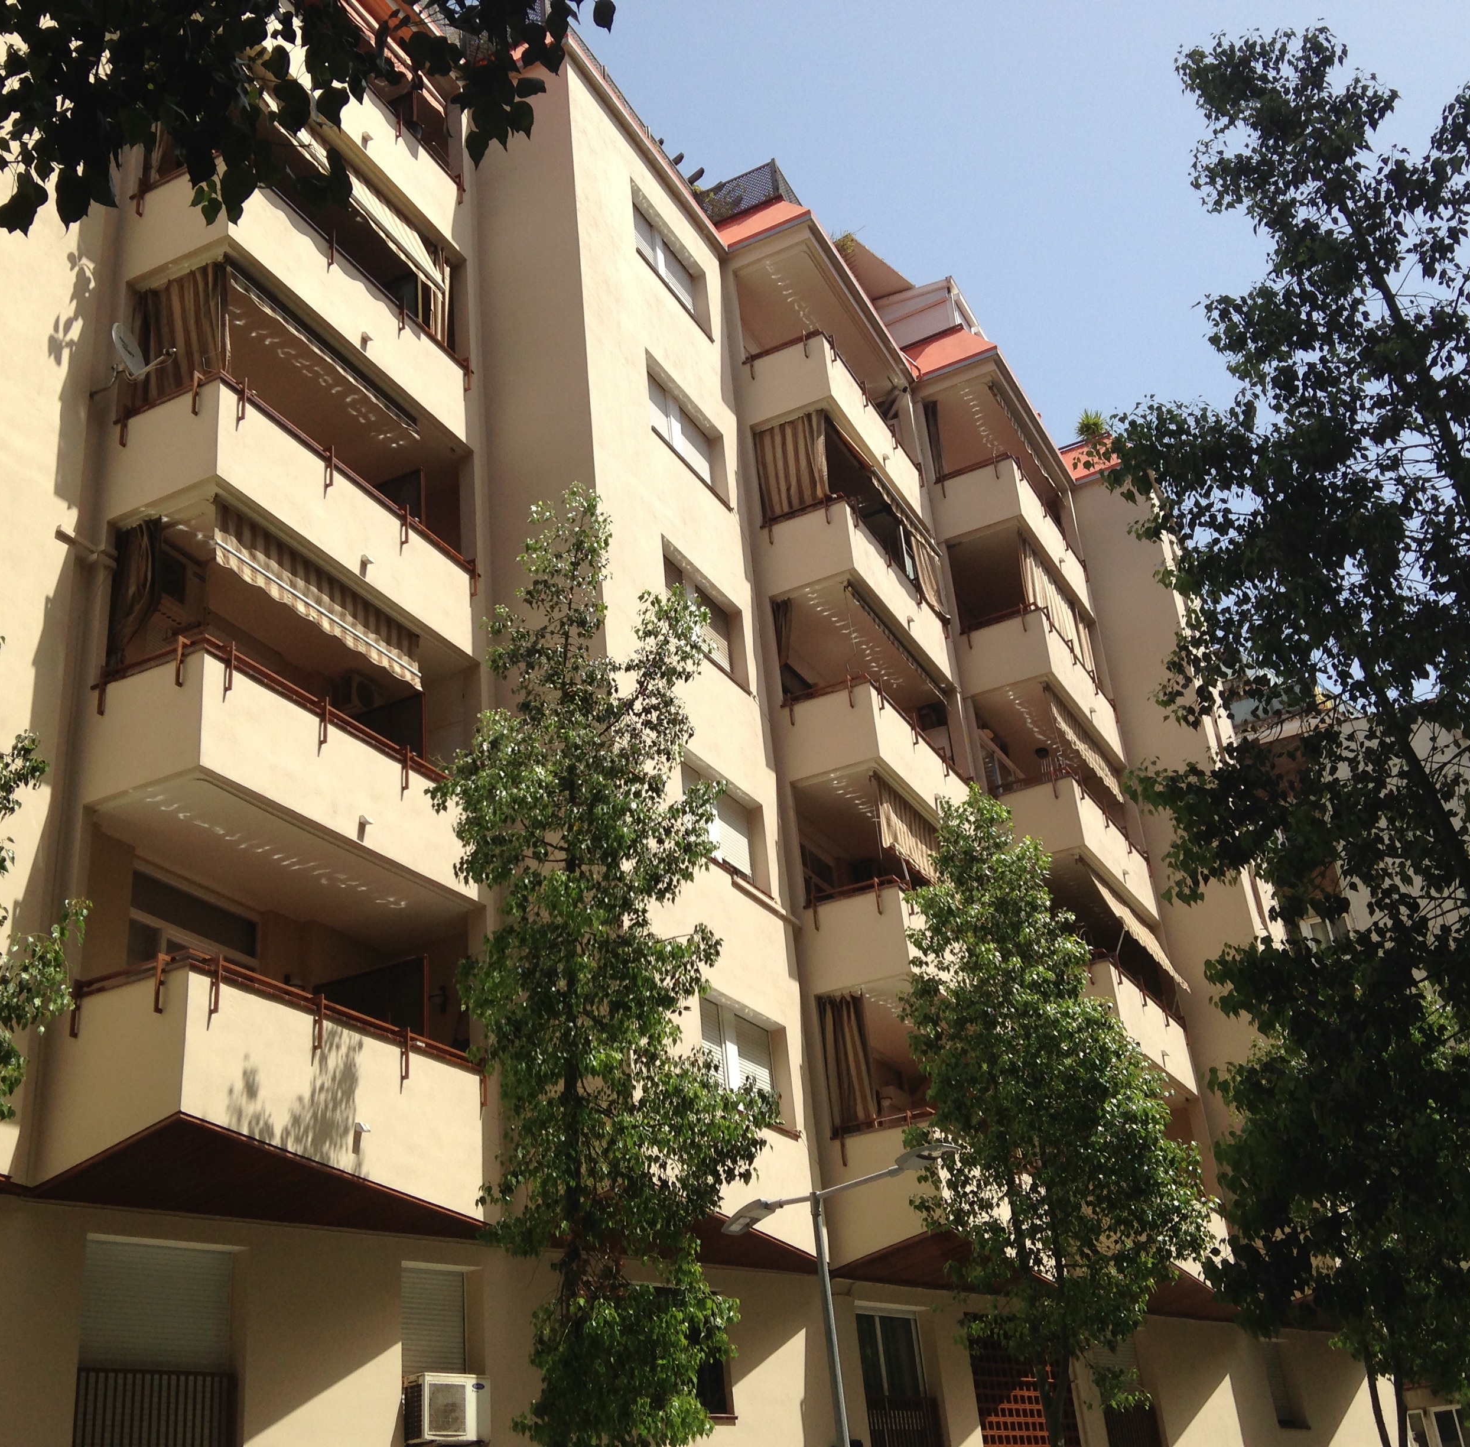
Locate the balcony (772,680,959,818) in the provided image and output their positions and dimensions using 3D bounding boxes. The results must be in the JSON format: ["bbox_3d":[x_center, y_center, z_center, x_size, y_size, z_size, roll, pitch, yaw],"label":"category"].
[{"bbox_3d":[2.143,0.914,26.388,1.470,1.176,4.263,-17,-28,21],"label":"balcony"}]

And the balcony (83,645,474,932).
[{"bbox_3d":[-4.353,0.797,18.156,1.470,1.176,4.263,-17,-28,21],"label":"balcony"}]

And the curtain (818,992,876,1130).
[{"bbox_3d":[1.403,4.175,22.445,0.606,1.856,0.145,-17,-29,22],"label":"curtain"}]

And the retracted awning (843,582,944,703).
[{"bbox_3d":[2.355,-1.156,26.579,0.232,0.246,3.741,-17,-29,22],"label":"retracted awning"}]

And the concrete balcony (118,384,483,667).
[{"bbox_3d":[-4.445,-1.840,19.007,1.276,1.189,4.118,-17,-29,22],"label":"concrete balcony"}]

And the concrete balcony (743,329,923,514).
[{"bbox_3d":[1.617,-4.296,28.274,1.276,1.218,3.857,-17,-29,22],"label":"concrete balcony"}]

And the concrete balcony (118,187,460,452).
[{"bbox_3d":[-4.880,-4.455,20.746,1.470,1.176,4.263,-17,-28,21],"label":"concrete balcony"}]

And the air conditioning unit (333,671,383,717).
[{"bbox_3d":[-4.271,-0.334,20.887,0.274,0.470,0.676,-17,-28,21],"label":"air conditioning unit"}]

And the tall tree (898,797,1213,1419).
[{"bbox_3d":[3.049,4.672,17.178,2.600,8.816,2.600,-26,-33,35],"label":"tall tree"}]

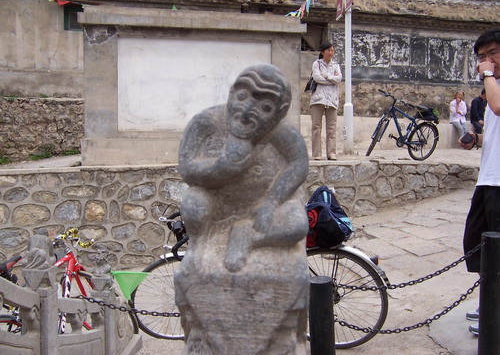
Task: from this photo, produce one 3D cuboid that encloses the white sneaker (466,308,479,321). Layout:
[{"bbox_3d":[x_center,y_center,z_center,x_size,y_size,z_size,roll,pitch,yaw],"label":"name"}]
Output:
[{"bbox_3d":[1.450,0.815,2.880,0.285,0.110,0.105,0,3,12],"label":"white sneaker"}]

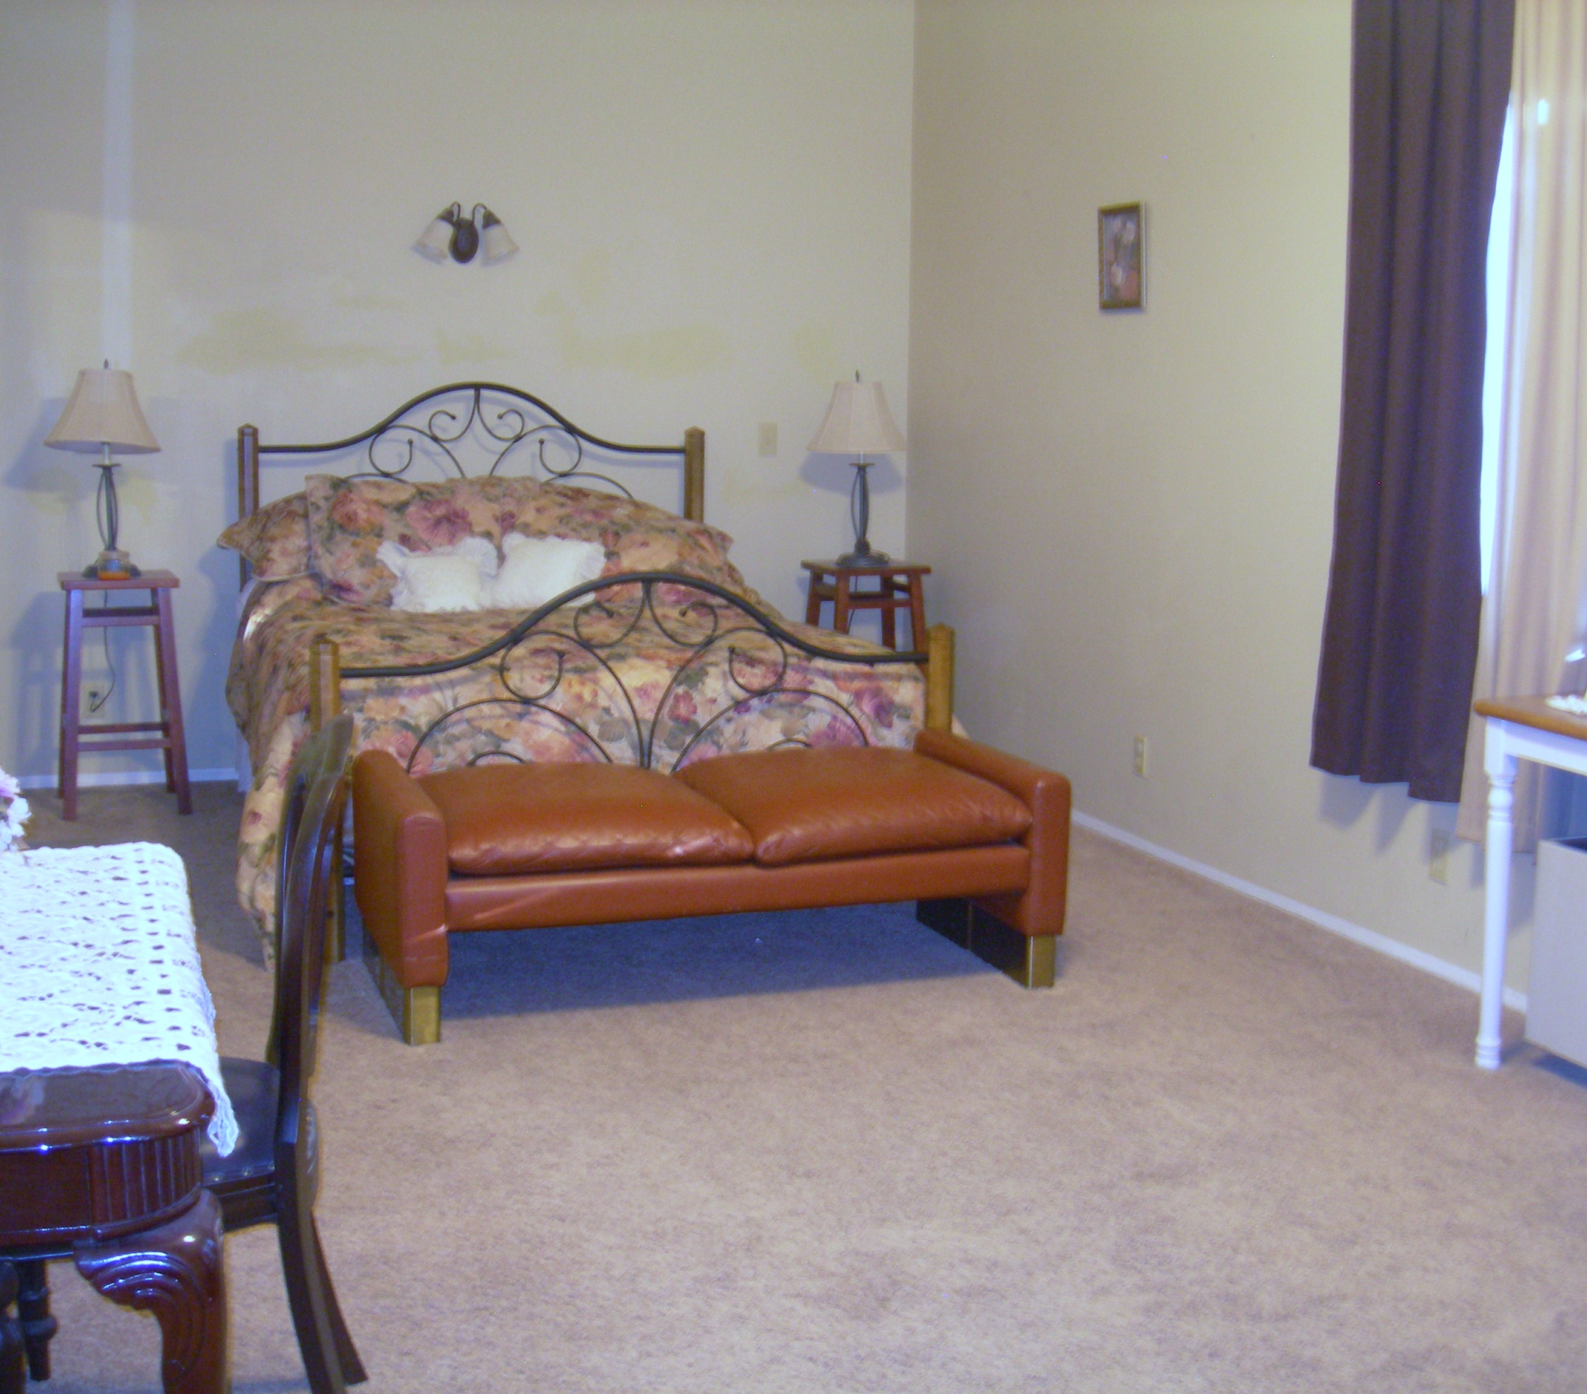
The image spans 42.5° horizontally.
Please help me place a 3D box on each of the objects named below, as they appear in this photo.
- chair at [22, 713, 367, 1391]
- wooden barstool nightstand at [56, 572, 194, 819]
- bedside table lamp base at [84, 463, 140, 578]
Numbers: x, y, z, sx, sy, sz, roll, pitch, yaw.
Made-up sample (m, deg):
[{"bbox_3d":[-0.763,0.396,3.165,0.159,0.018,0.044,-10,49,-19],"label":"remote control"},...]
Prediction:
[{"bbox_3d":[-0.708,0.473,2.296,0.470,0.885,0.470,0,8,-10],"label":"chair"},{"bbox_3d":[-2.078,-0.017,6.333,0.385,0.735,0.405,-2,8,-19],"label":"wooden barstool nightstand"},{"bbox_3d":[-2.085,-0.543,6.236,0.172,0.365,0.172,-2,8,-19],"label":"bedside table lamp base"}]

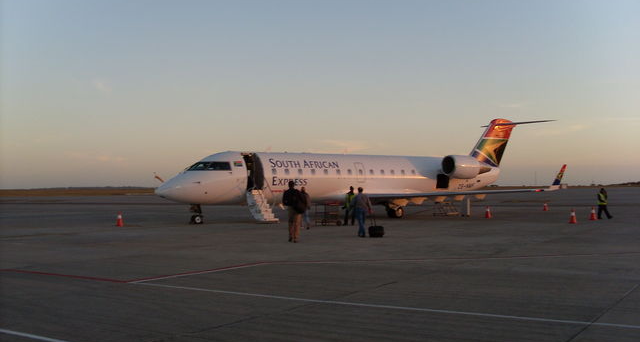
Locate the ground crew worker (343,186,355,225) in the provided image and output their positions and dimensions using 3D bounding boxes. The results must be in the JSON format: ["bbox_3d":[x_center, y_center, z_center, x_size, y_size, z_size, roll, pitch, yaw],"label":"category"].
[{"bbox_3d":[1.335,1.584,31.800,0.520,1.760,0.520,0,-2,-30],"label":"ground crew worker"}]

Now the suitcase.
[{"bbox_3d":[1.955,1.914,24.100,0.500,0.700,0.380,0,-1,-9],"label":"suitcase"}]

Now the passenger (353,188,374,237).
[{"bbox_3d":[1.447,1.429,24.200,0.660,1.730,0.460,0,-2,-16],"label":"passenger"}]

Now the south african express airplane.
[{"bbox_3d":[3.116,-0.424,40.291,26.770,6.220,21.200,1,-2,-37],"label":"south african express airplane"}]

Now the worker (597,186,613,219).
[{"bbox_3d":[14.979,1.728,36.900,0.700,1.650,0.500,-1,-2,23],"label":"worker"}]

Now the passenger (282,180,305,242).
[{"bbox_3d":[-0.786,1.258,21.500,0.680,1.850,0.500,0,-1,-7],"label":"passenger"}]

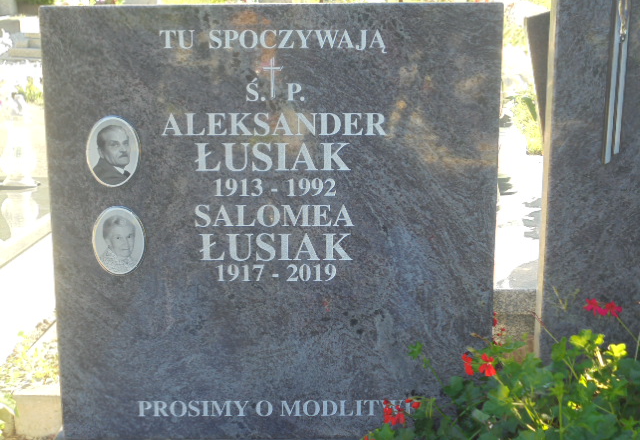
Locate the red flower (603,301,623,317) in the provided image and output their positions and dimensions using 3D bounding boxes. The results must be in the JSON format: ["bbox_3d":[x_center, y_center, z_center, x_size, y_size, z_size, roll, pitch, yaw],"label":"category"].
[{"bbox_3d":[0.465,0.142,1.650,0.032,0.026,0.022,3,13,11],"label":"red flower"}]

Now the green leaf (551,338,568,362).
[{"bbox_3d":[0.389,0.210,1.680,0.029,0.042,0.022,0,15,0],"label":"green leaf"}]

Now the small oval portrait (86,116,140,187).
[{"bbox_3d":[-0.350,-0.115,1.755,0.090,0.120,0.012,0,13,-1],"label":"small oval portrait"}]

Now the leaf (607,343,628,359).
[{"bbox_3d":[0.471,0.207,1.640,0.035,0.025,0.028,0,15,0],"label":"leaf"}]

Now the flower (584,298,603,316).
[{"bbox_3d":[0.436,0.139,1.650,0.029,0.029,0.022,3,13,11],"label":"flower"}]

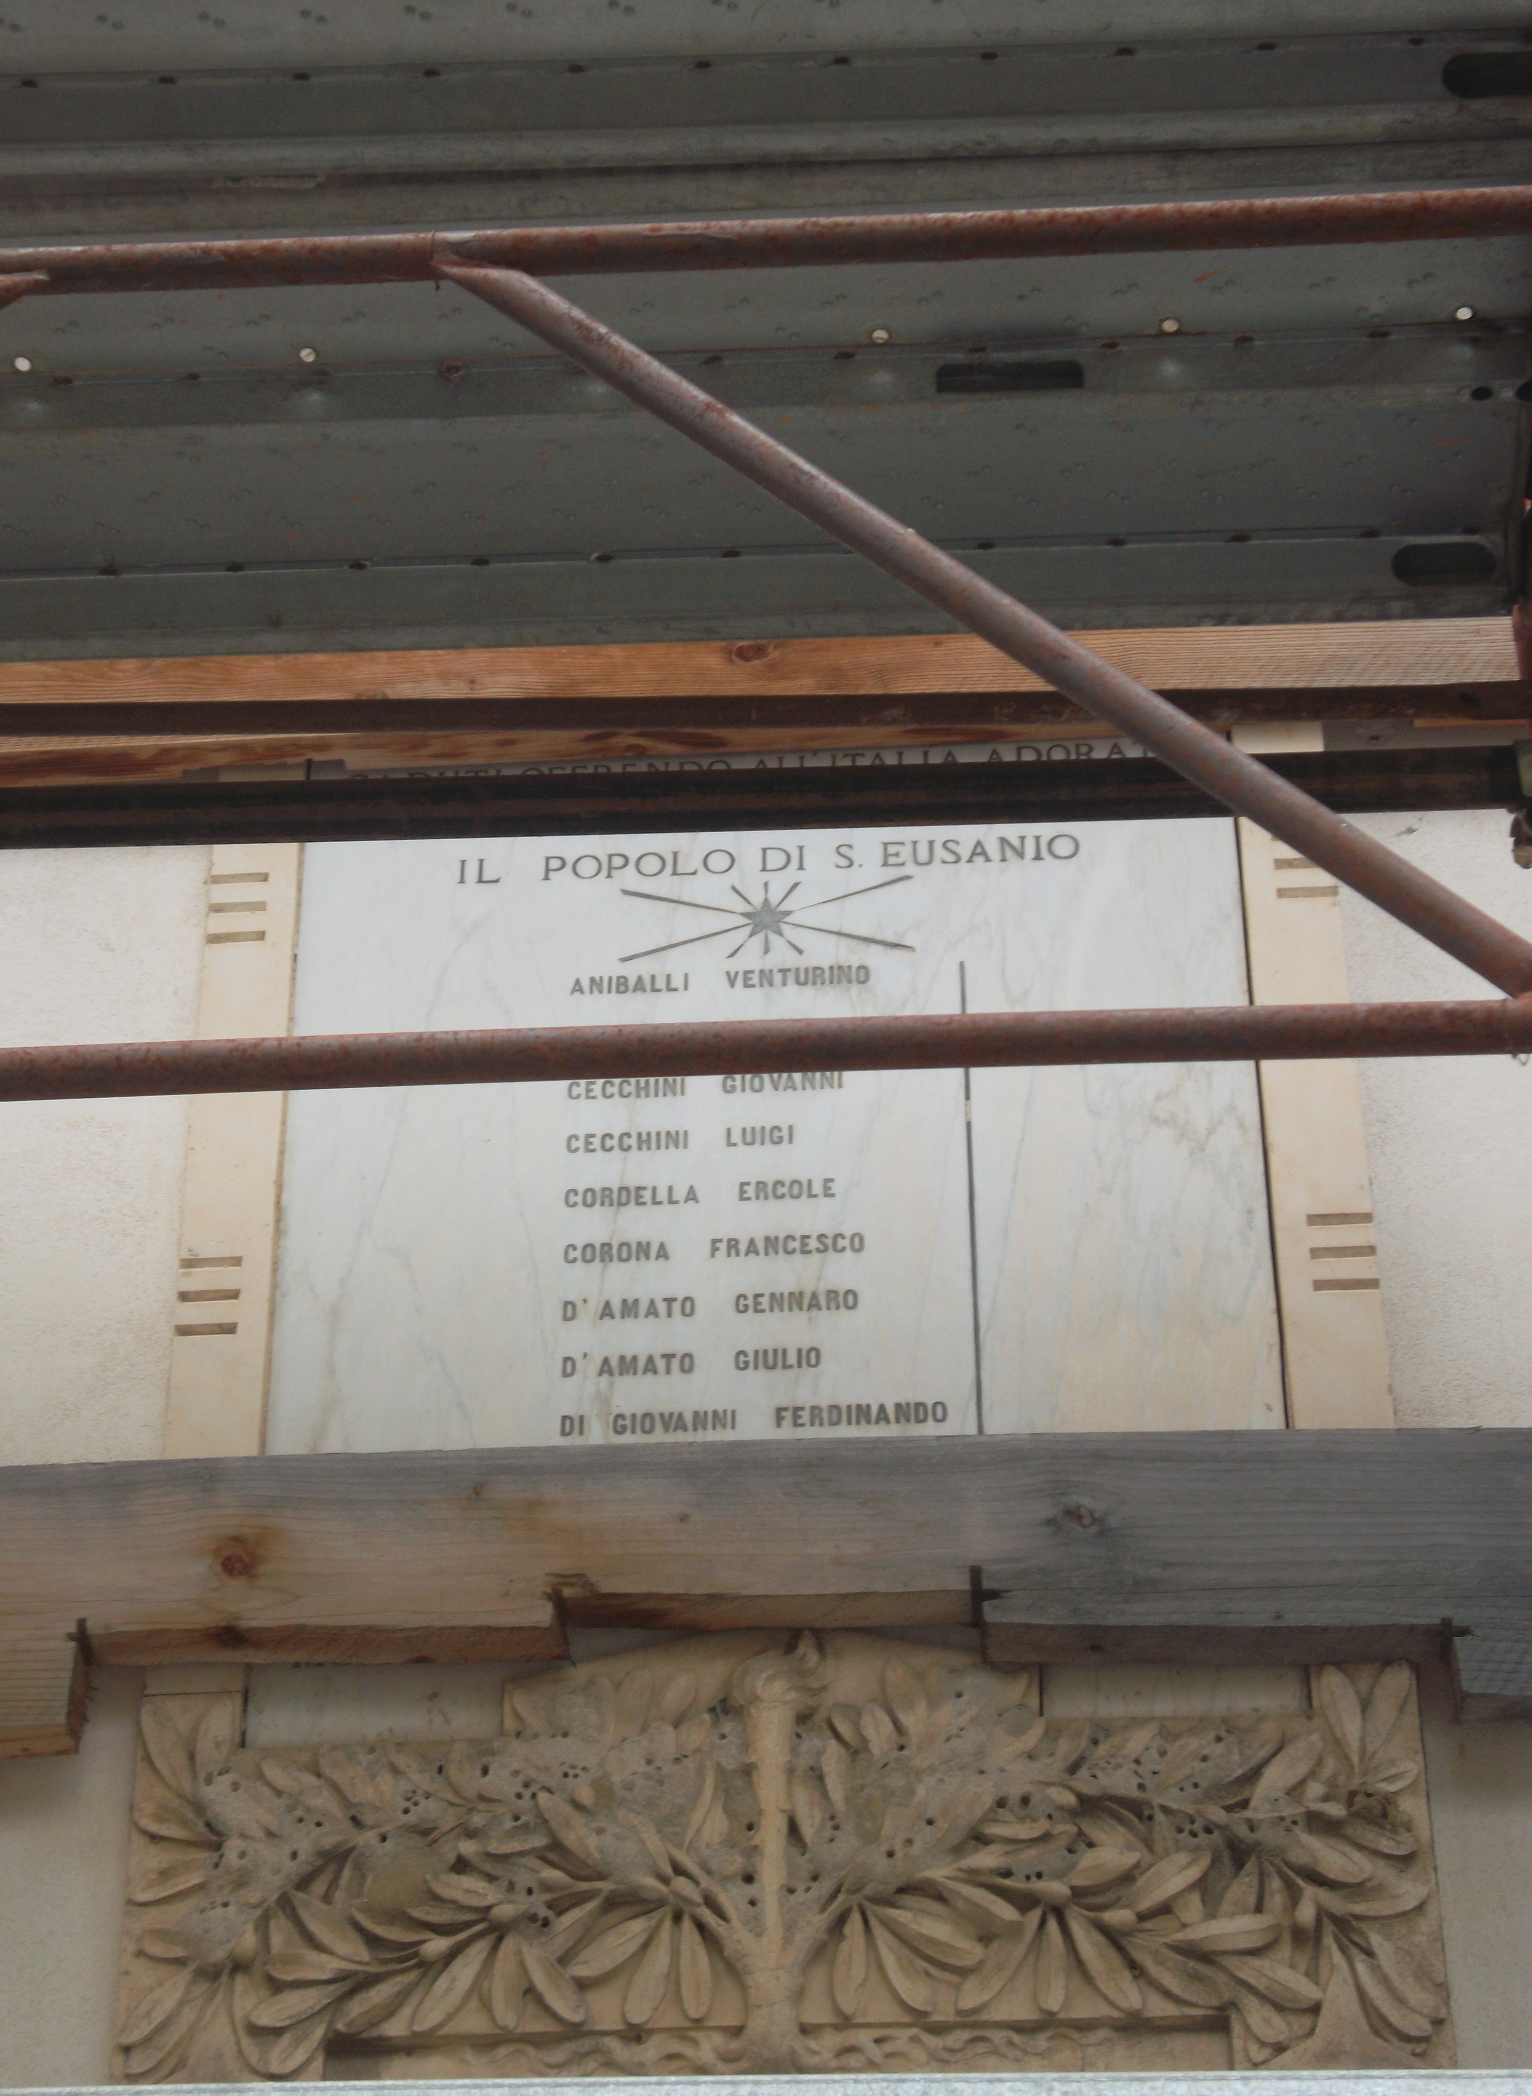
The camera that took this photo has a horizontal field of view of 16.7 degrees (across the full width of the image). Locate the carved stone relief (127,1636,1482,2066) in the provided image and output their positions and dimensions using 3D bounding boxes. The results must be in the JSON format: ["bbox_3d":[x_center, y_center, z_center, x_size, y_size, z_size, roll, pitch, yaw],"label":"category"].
[{"bbox_3d":[0.009,0.614,3.879,0.976,0.439,0.120,-2,-39,2],"label":"carved stone relief"}]

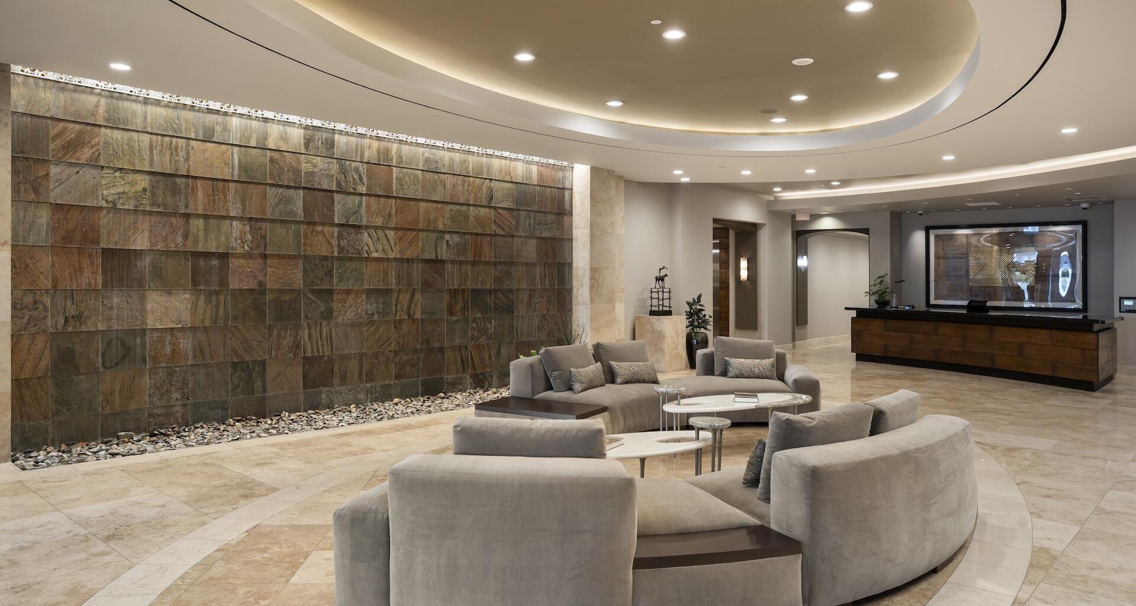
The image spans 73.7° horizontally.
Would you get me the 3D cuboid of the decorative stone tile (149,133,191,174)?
[{"bbox_3d":[-3.985,-1.491,7.565,0.020,0.395,0.400,2,2,44],"label":"decorative stone tile"}]

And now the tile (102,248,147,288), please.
[{"bbox_3d":[-4.136,-0.311,7.060,0.020,0.375,0.400,1,1,40],"label":"tile"}]

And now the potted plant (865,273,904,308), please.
[{"bbox_3d":[6.079,-0.234,14.550,0.730,0.670,0.580,1,2,0],"label":"potted plant"}]

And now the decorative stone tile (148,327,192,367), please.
[{"bbox_3d":[-4.008,0.444,7.622,0.020,0.395,0.400,2,2,44],"label":"decorative stone tile"}]

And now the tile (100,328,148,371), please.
[{"bbox_3d":[-4.293,0.453,7.328,0.020,0.395,0.400,2,2,44],"label":"tile"}]

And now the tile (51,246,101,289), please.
[{"bbox_3d":[-4.391,-0.304,6.752,0.020,0.375,0.400,1,1,39],"label":"tile"}]

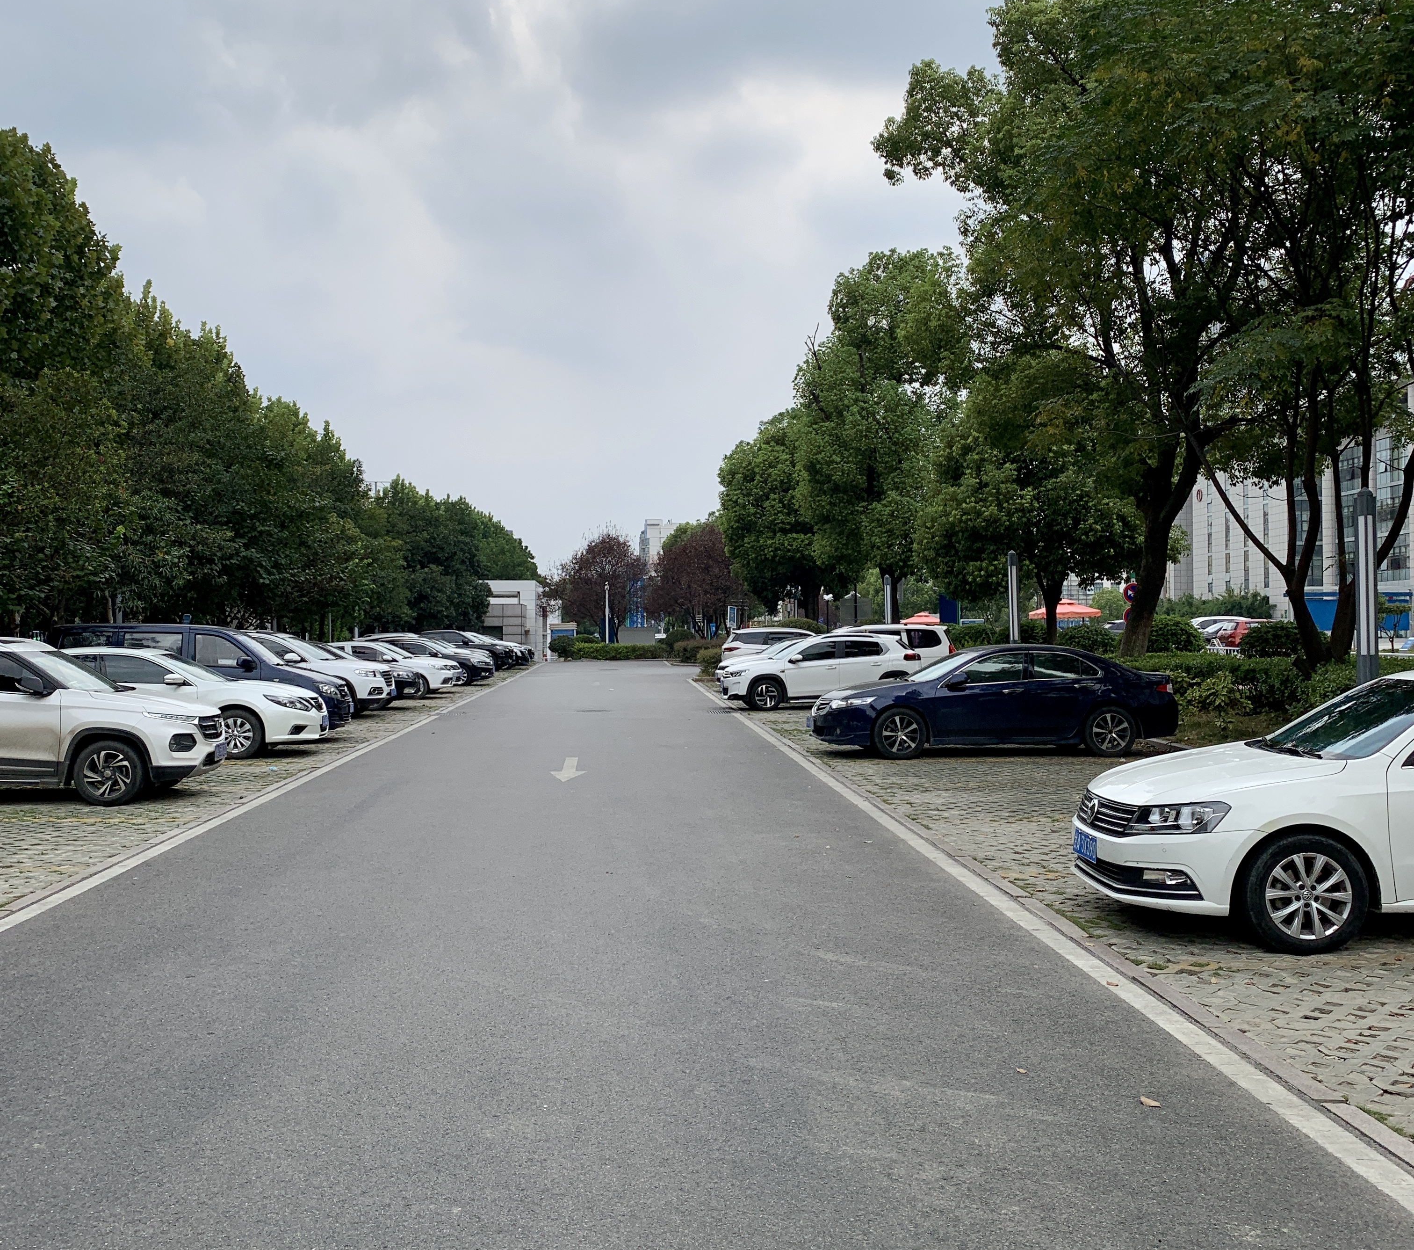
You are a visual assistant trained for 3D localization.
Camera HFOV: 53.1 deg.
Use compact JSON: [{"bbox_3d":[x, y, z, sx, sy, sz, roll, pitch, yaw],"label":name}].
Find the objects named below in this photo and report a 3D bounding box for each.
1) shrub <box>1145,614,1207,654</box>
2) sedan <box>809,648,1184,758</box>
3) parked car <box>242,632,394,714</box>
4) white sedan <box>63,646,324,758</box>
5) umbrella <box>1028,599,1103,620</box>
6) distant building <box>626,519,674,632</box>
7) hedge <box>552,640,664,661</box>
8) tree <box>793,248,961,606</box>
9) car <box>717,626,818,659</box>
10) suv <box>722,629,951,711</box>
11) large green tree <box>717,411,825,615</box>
[{"bbox_3d":[10.601,0.608,32.000,1.420,1.600,1.420,-1,0,-4],"label":"shrub"},{"bbox_3d":[3.830,0.976,19.100,4.720,1.440,1.840,-1,0,-2],"label":"sedan"},{"bbox_3d":[-8.780,0.996,29.300,4.500,1.700,1.830,-1,0,-4],"label":"parked car"},{"bbox_3d":[-7.765,1.062,19.899,4.850,1.490,1.830,0,0,-4],"label":"white sedan"},{"bbox_3d":[14.953,0.354,59.088,2.950,2.798,2.950,0,0,-4],"label":"umbrella"},{"bbox_3d":[-15.103,-15.138,440.000,15.000,36.000,16.000,-1,0,-3],"label":"distant building"},{"bbox_3d":[-5.441,1.424,77.500,6.100,1.020,1.200,-1,0,-4],"label":"hedge"},{"bbox_3d":[5.874,-5.463,47.997,6.000,14.499,6.000,0,0,-4],"label":"tree"},{"bbox_3d":[2.849,0.950,41.267,4.800,1.680,1.820,0,0,-4],"label":"car"},{"bbox_3d":[2.454,0.979,30.510,4.280,1.570,1.770,0,0,-4],"label":"suv"},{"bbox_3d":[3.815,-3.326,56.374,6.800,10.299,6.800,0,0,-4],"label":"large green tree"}]

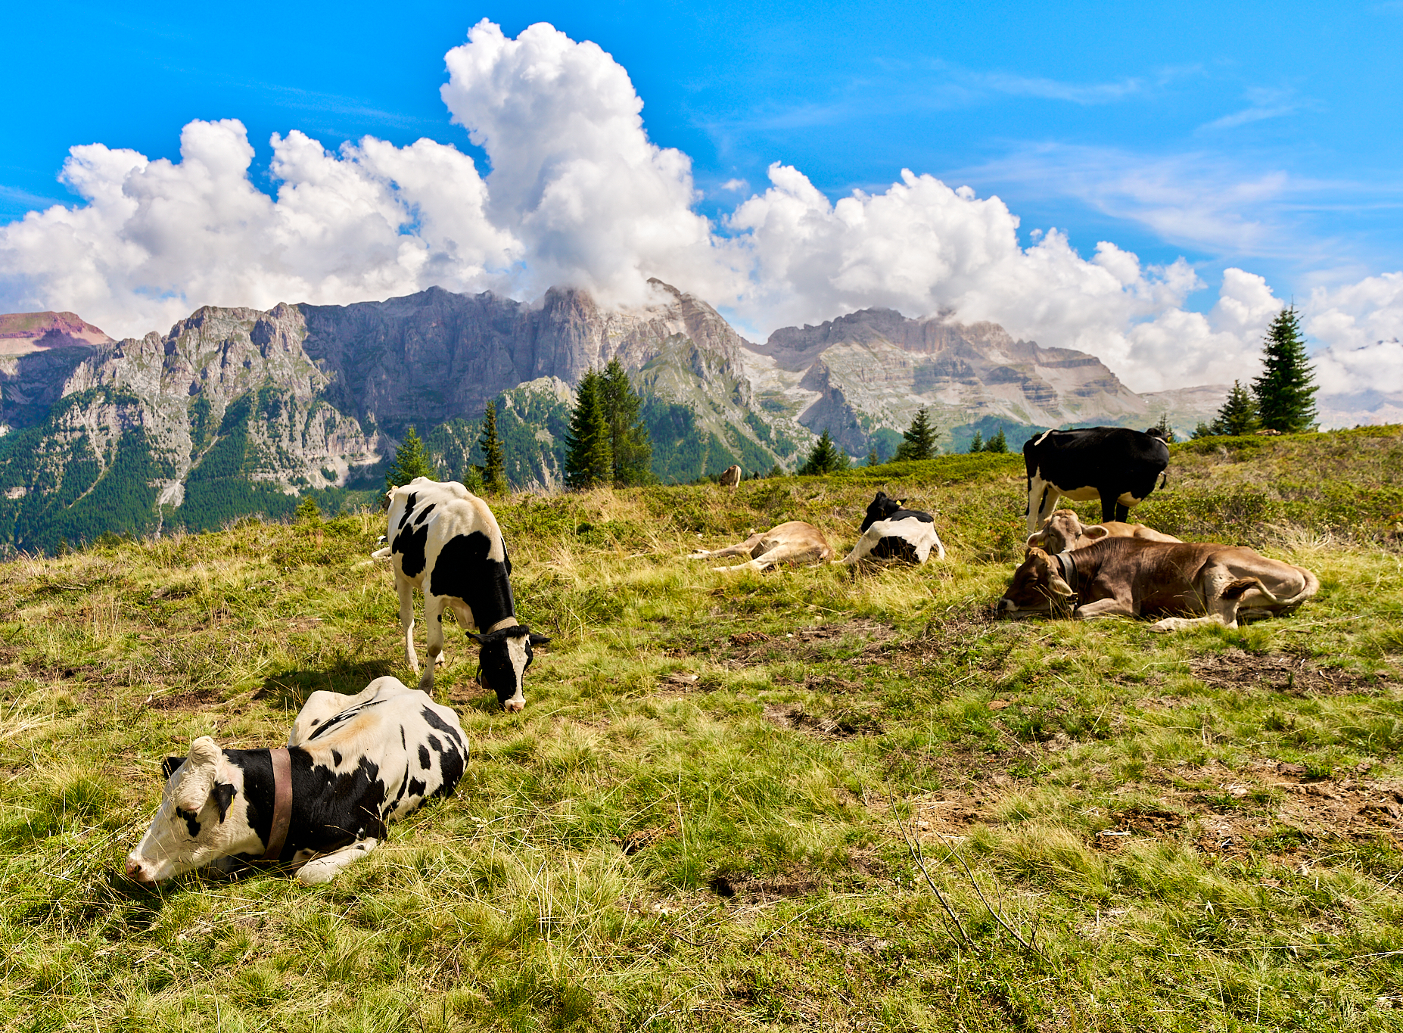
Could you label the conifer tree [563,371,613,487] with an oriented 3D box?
[{"bbox_3d":[-4.400,-3.200,40.000,2.100,5.100,2.100,0,3,0],"label":"conifer tree"}]

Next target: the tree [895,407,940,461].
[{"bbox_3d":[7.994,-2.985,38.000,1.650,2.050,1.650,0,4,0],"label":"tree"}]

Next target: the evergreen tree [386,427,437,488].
[{"bbox_3d":[-9.600,-1.550,34.500,1.900,3.000,1.900,0,3,0],"label":"evergreen tree"}]

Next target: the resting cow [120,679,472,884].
[{"bbox_3d":[-1.580,0.980,4.500,0.840,0.650,1.750,1,3,20],"label":"resting cow"}]

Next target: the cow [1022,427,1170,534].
[{"bbox_3d":[4.180,-0.250,10.900,1.780,1.380,0.680,0,4,-7],"label":"cow"}]

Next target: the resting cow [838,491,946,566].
[{"bbox_3d":[2.150,0.130,11.800,0.820,0.800,1.600,-1,3,-21],"label":"resting cow"}]

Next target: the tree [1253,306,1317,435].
[{"bbox_3d":[22.595,-5.628,40.000,2.550,4.950,2.550,0,4,0],"label":"tree"}]

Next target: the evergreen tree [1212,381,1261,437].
[{"bbox_3d":[20.696,-4.151,40.000,1.900,2.250,1.900,0,4,0],"label":"evergreen tree"}]

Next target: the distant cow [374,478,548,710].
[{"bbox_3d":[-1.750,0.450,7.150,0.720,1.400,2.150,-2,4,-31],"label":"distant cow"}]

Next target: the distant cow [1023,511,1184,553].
[{"bbox_3d":[3.600,0.300,8.800,1.900,0.680,0.750,-2,4,-26],"label":"distant cow"}]

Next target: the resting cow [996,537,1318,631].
[{"bbox_3d":[3.270,0.460,7.550,2.150,0.650,0.850,1,4,15],"label":"resting cow"}]

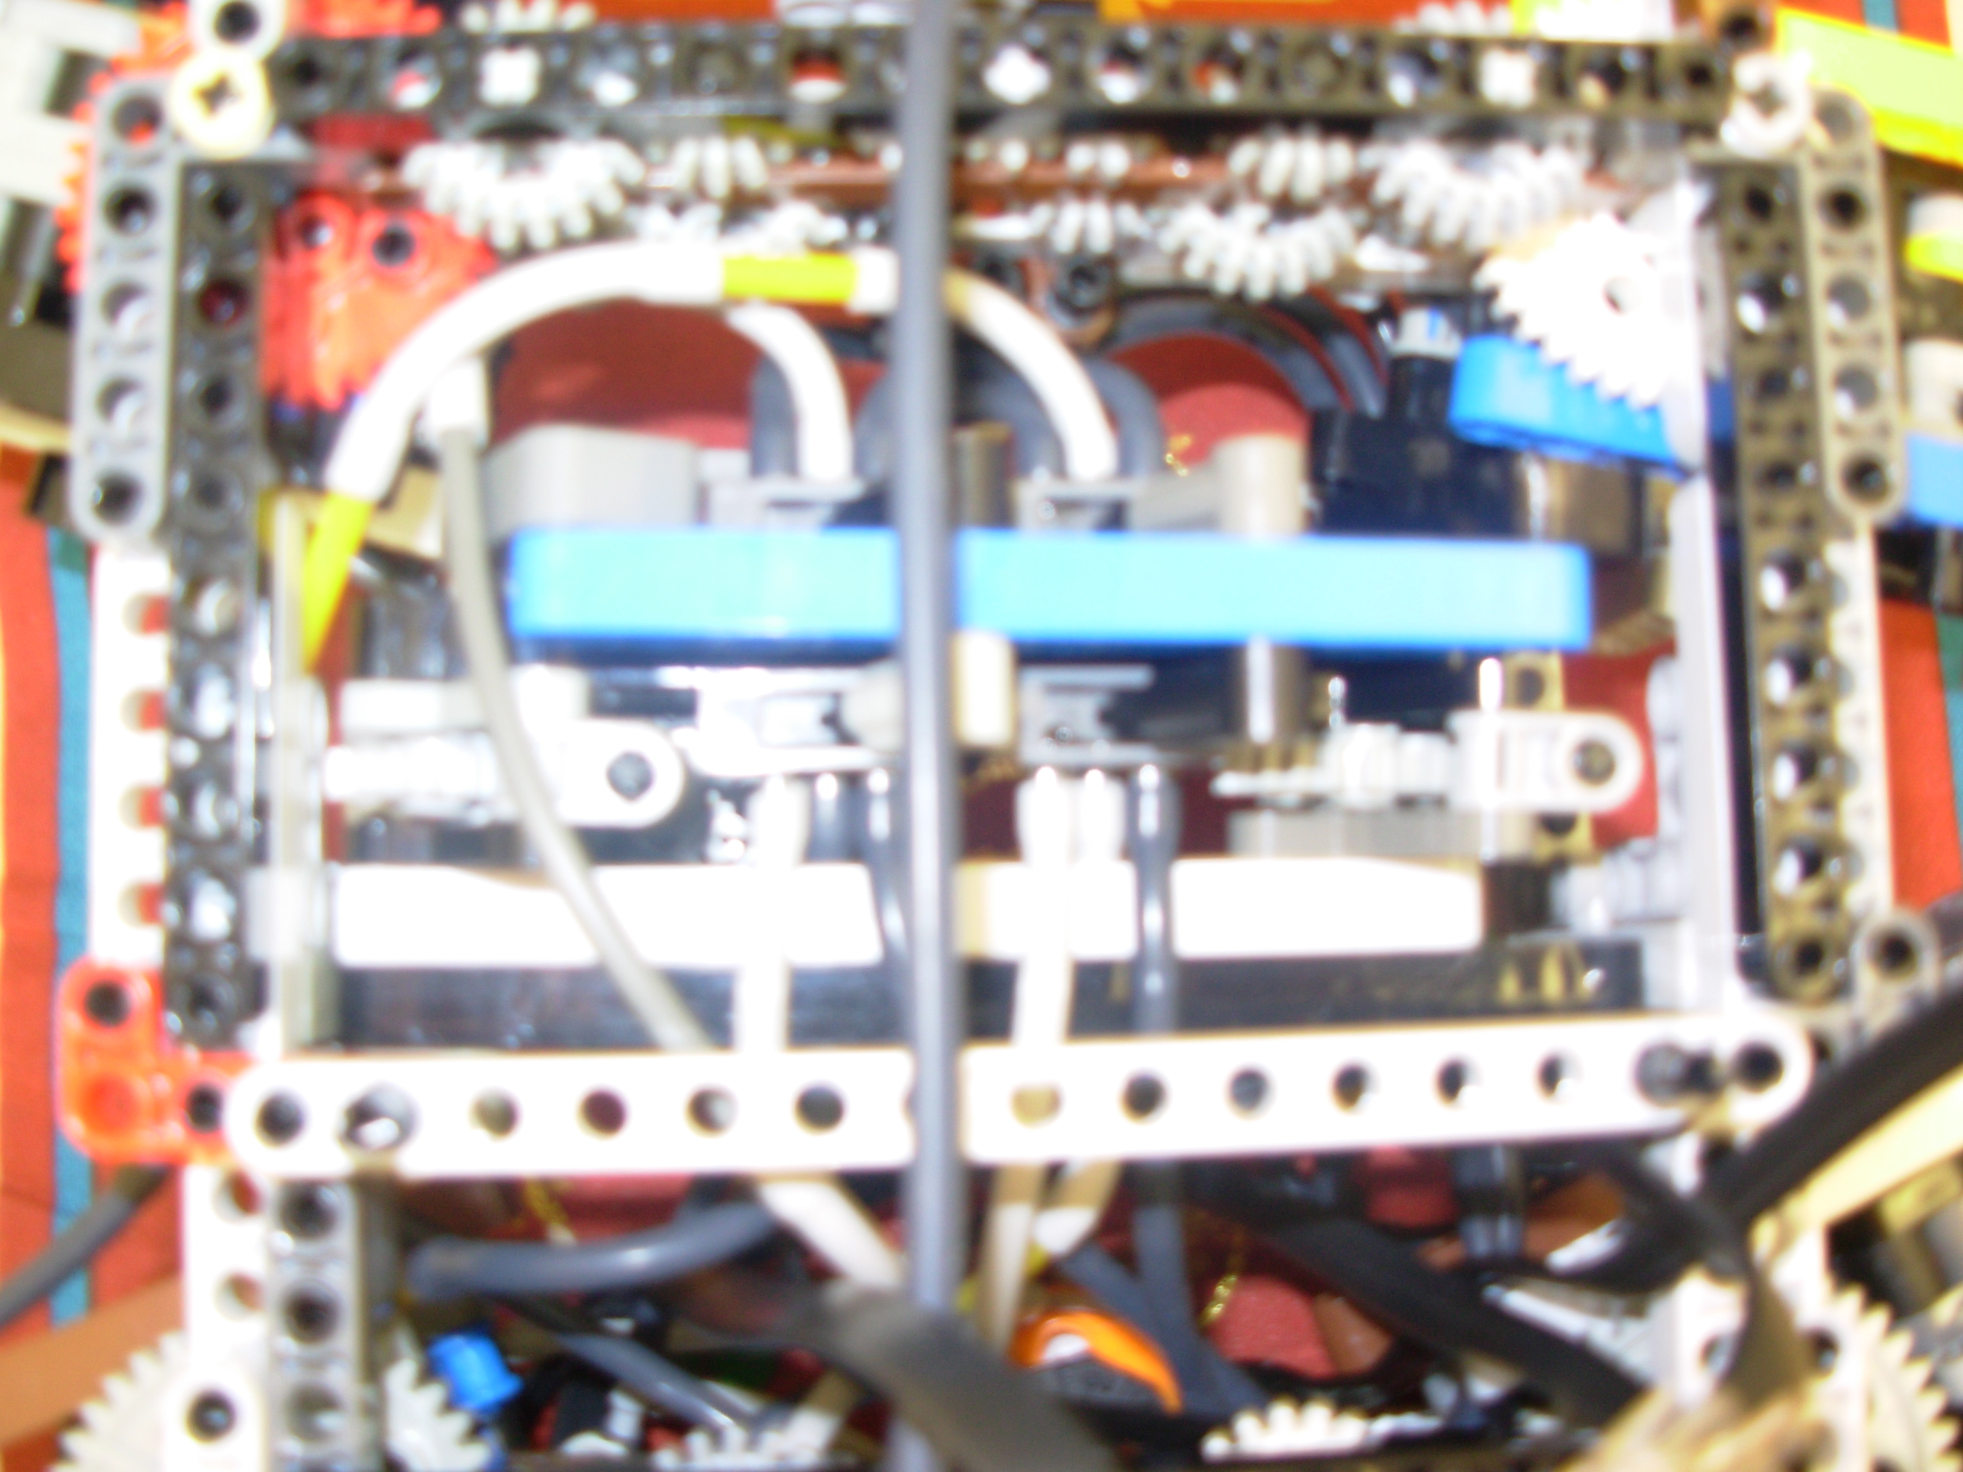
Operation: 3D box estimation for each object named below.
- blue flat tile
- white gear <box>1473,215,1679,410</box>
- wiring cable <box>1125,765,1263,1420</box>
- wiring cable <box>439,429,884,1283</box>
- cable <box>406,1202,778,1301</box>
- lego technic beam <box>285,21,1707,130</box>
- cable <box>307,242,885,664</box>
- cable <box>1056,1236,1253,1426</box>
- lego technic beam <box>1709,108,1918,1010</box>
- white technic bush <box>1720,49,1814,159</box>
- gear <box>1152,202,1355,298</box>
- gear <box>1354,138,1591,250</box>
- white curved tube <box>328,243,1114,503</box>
[{"bbox_3d":[0.006,-0.012,0.176,0.088,0.008,0.008,0,82,-3],"label":"blue flat tile"},{"bbox_3d":[0.055,-0.040,0.195,0.025,0.007,0.025,31,48,0],"label":"white gear"},{"bbox_3d":[0.018,0.031,0.191,0.011,0.009,0.057,-4,82,-4],"label":"wiring cable"},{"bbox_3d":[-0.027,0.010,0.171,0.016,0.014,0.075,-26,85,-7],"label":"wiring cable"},{"bbox_3d":[-0.034,0.044,0.186,0.032,0.006,0.006,-8,82,-5],"label":"cable"},{"bbox_3d":[0.003,-0.052,0.176,0.120,0.008,0.008,-1,83,-4],"label":"lego technic beam"},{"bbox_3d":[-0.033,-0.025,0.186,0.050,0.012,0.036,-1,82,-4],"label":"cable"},{"bbox_3d":[0.016,0.054,0.196,0.021,0.006,0.006,41,82,3],"label":"cable"},{"bbox_3d":[0.070,-0.017,0.184,0.015,0.008,0.080,-1,82,-4],"label":"lego technic beam"},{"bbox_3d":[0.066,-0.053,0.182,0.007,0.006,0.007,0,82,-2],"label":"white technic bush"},{"bbox_3d":[0.025,-0.050,0.198,0.020,0.007,0.020,-1,83,-4],"label":"gear"},{"bbox_3d":[0.042,-0.052,0.186,0.021,0.007,0.021,-1,83,-4],"label":"gear"},{"bbox_3d":[-0.021,-0.029,0.172,0.061,0.021,0.019,-1,83,-4],"label":"white curved tube"}]

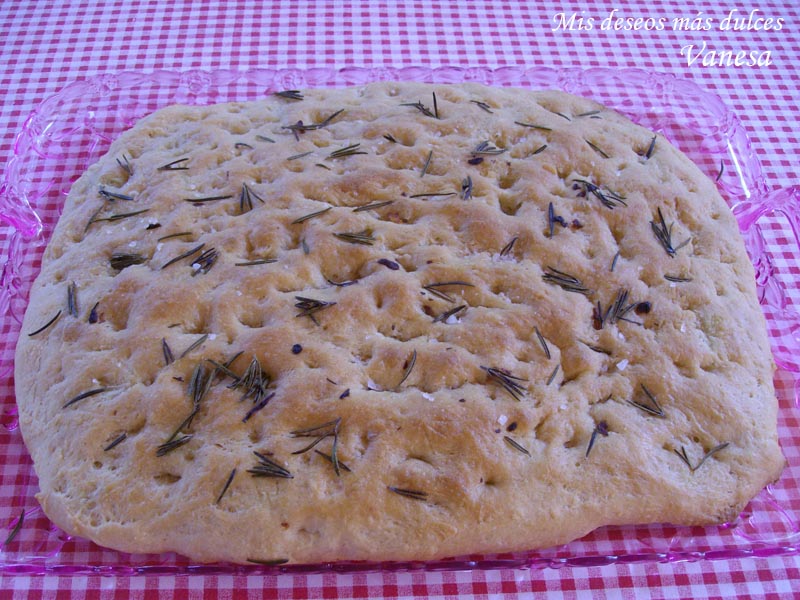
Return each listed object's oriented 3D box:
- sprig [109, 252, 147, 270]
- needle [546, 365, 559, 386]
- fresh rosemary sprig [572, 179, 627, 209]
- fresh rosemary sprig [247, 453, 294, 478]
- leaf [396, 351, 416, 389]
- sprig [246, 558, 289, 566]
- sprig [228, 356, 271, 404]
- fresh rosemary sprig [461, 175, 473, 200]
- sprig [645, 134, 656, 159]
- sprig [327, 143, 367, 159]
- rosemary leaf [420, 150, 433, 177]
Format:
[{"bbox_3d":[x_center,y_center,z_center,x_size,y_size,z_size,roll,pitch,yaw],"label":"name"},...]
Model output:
[{"bbox_3d":[-0.139,-0.018,0.420,0.019,0.004,0.011,9,53,5],"label":"sprig"},{"bbox_3d":[0.065,0.032,0.352,0.002,0.002,0.013,25,57,17],"label":"needle"},{"bbox_3d":[0.119,-0.063,0.497,0.037,0.008,0.015,35,60,23],"label":"fresh rosemary sprig"},{"bbox_3d":[-0.050,0.065,0.312,0.019,0.005,0.009,28,57,18],"label":"fresh rosemary sprig"},{"bbox_3d":[0.004,0.029,0.352,0.004,0.003,0.020,20,56,13],"label":"leaf"},{"bbox_3d":[-0.060,0.120,0.382,0.021,0.004,0.004,0,53,-1],"label":"sprig"},{"bbox_3d":[-0.060,0.035,0.345,0.016,0.009,0.021,28,58,19],"label":"sprig"},{"bbox_3d":[0.041,-0.067,0.501,0.006,0.006,0.021,3,53,1],"label":"fresh rosemary sprig"},{"bbox_3d":[0.133,-0.081,0.441,0.002,0.004,0.021,20,56,14],"label":"sprig"},{"bbox_3d":[-0.030,-0.083,0.464,0.022,0.004,0.009,-8,54,-8],"label":"sprig"},{"bbox_3d":[0.017,-0.084,0.515,0.003,0.003,0.025,13,54,9],"label":"rosemary leaf"}]

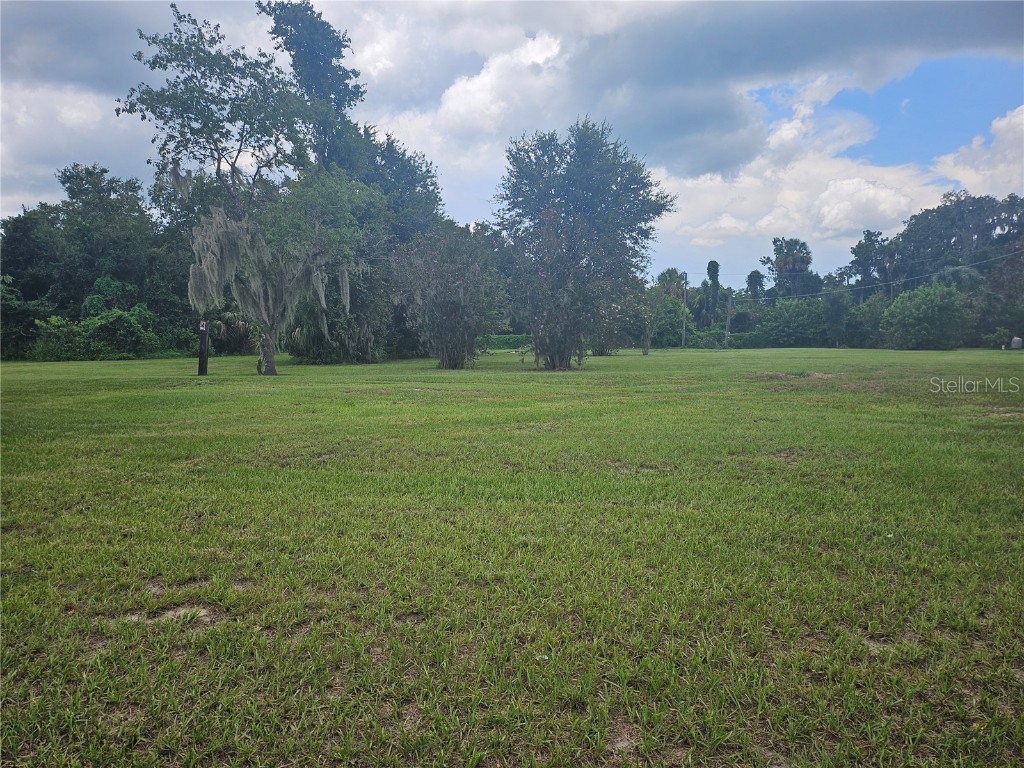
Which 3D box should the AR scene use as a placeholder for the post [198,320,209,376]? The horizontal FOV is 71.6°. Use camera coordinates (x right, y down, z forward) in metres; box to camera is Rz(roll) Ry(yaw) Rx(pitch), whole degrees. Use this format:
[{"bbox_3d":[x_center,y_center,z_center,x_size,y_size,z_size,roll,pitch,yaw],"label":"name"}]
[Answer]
[{"bbox_3d":[-10.935,-1.253,25.200,0.250,1.960,0.230,1,4,-6],"label":"post"}]

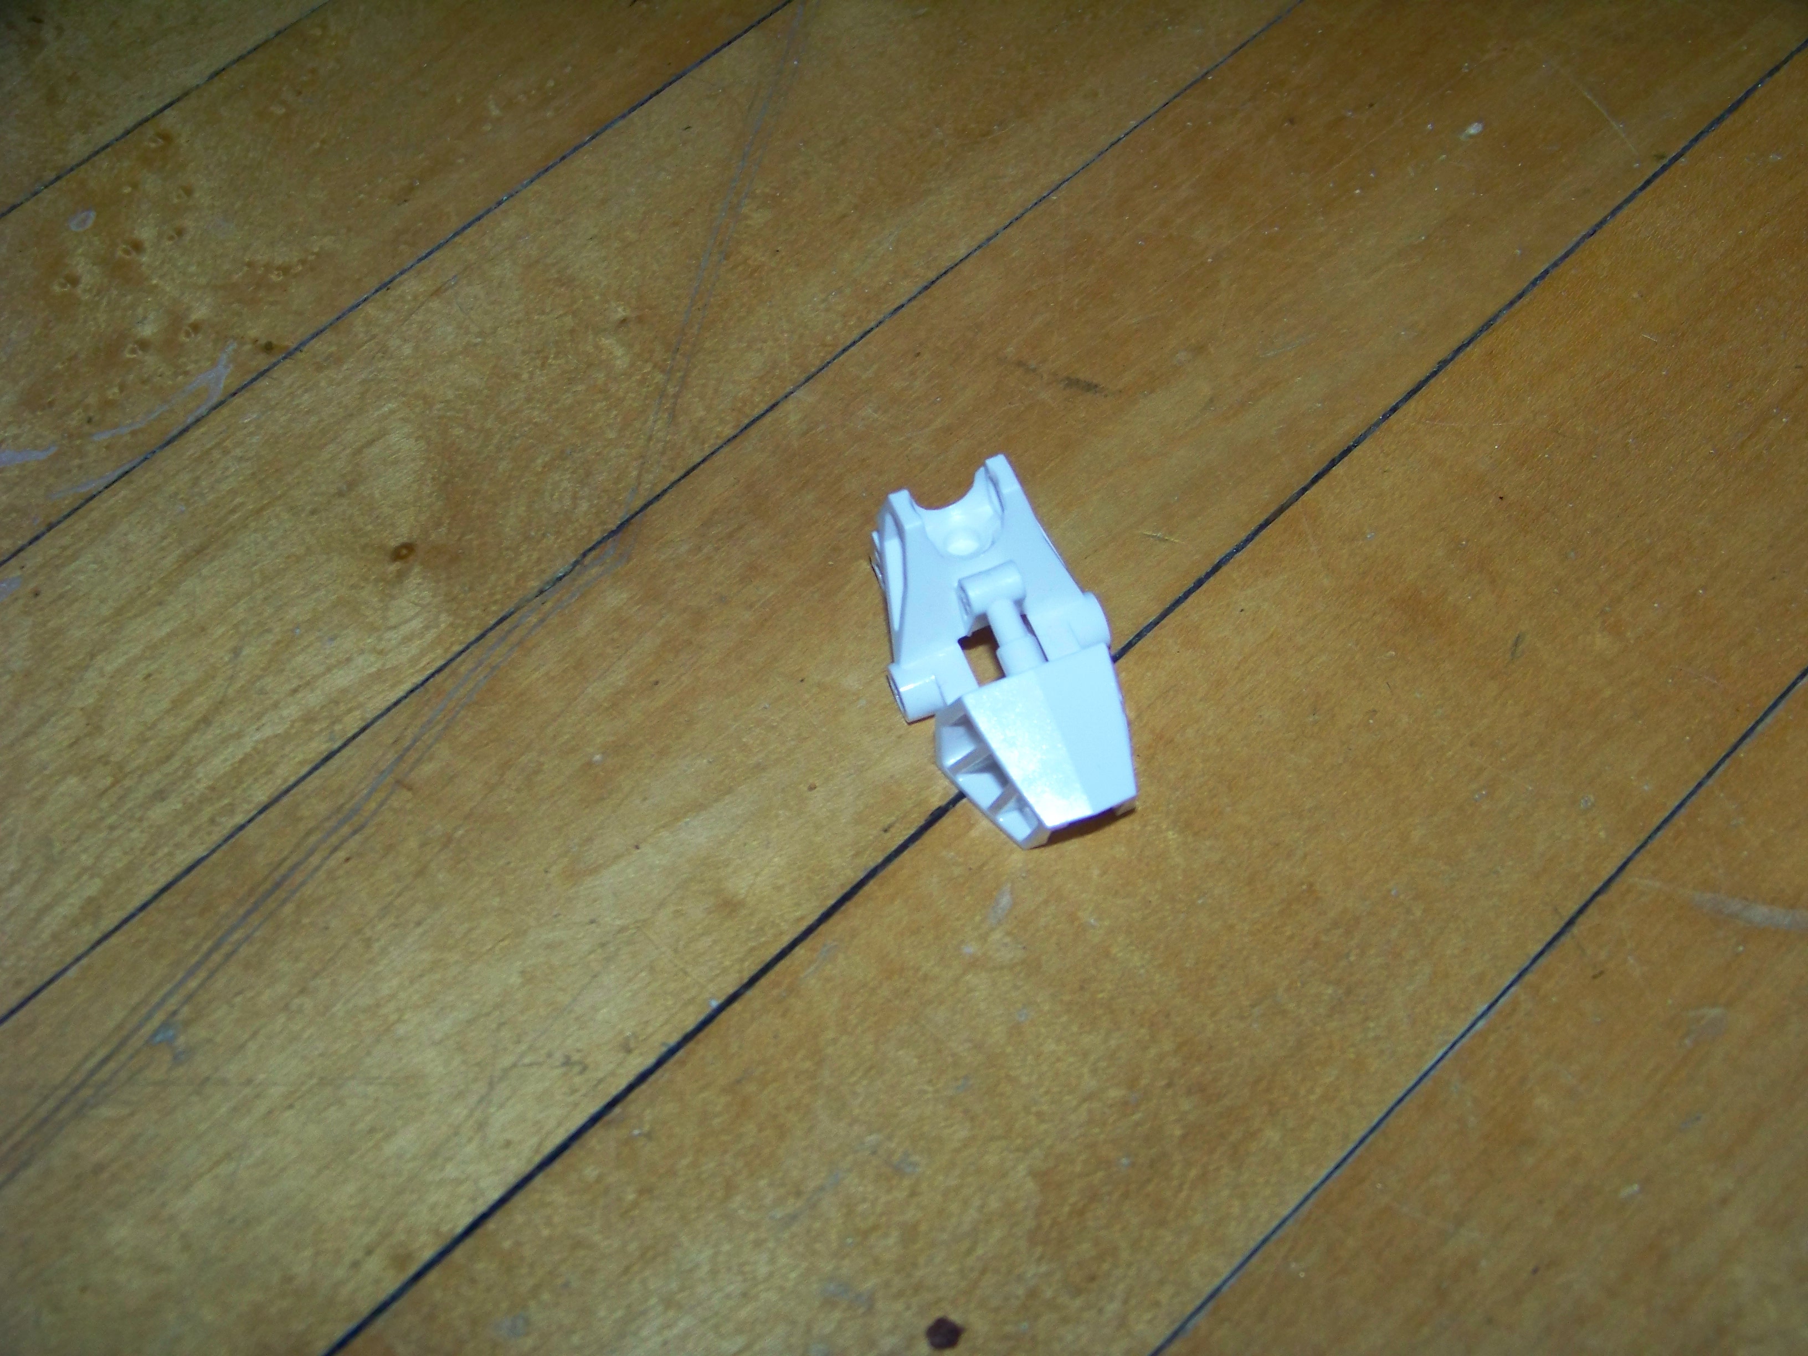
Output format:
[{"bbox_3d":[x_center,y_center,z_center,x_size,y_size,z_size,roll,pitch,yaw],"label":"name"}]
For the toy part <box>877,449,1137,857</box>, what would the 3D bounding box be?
[{"bbox_3d":[0.011,-0.005,0.279,0.025,0.023,0.049,-20,54,-7],"label":"toy part"}]

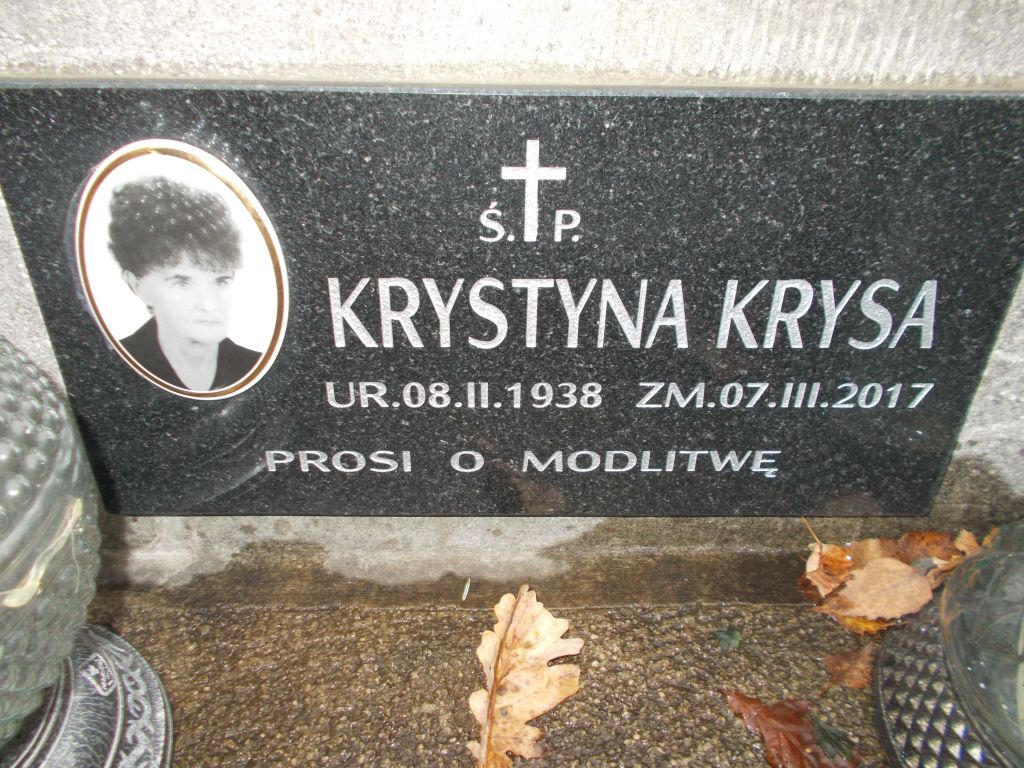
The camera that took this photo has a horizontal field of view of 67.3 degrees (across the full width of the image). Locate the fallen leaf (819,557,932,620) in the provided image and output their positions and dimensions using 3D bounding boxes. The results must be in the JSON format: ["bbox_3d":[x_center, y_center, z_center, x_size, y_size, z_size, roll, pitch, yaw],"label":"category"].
[{"bbox_3d":[0.191,0.108,0.402,0.057,0.011,0.036,-1,51,-2],"label":"fallen leaf"}]

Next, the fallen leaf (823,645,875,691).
[{"bbox_3d":[0.163,0.137,0.371,0.033,0.005,0.023,-20,36,-31],"label":"fallen leaf"}]

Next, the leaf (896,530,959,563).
[{"bbox_3d":[0.219,0.087,0.408,0.033,0.012,0.021,0,70,-1],"label":"leaf"}]

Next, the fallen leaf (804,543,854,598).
[{"bbox_3d":[0.165,0.098,0.400,0.025,0.014,0.027,0,70,-1],"label":"fallen leaf"}]

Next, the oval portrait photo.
[{"bbox_3d":[-0.131,-0.039,0.305,0.082,0.112,0.008,5,30,-4],"label":"oval portrait photo"}]

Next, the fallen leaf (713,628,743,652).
[{"bbox_3d":[0.108,0.129,0.385,0.013,0.003,0.015,0,30,-1],"label":"fallen leaf"}]

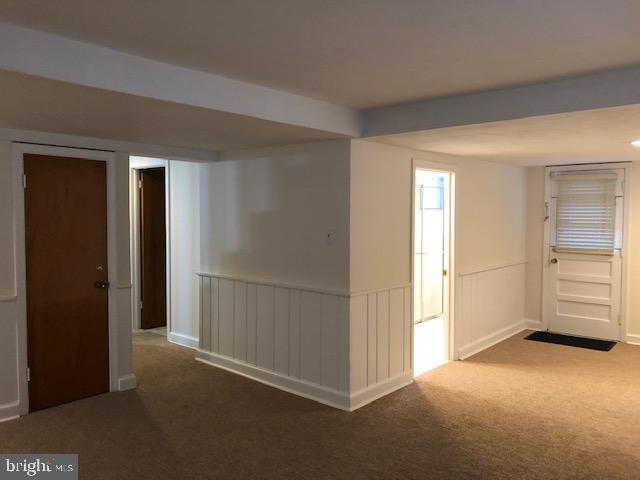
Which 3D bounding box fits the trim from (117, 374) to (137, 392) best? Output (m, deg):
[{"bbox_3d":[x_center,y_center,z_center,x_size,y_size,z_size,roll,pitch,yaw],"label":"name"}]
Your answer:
[{"bbox_3d":[-1.671,1.234,4.464,0.030,0.110,0.140,3,4,42],"label":"trim"}]

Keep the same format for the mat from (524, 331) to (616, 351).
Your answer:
[{"bbox_3d":[3.006,1.205,6.236,0.910,0.015,0.510,3,4,38],"label":"mat"}]

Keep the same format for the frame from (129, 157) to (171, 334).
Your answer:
[{"bbox_3d":[-2.062,0.109,6.367,0.930,2.140,0.120,3,4,42],"label":"frame"}]

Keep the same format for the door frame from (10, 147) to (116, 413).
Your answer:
[{"bbox_3d":[-2.015,0.288,4.139,0.120,2.030,0.770,3,4,42],"label":"door frame"}]

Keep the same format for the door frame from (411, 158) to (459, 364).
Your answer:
[{"bbox_3d":[1.086,0.278,4.956,0.120,1.990,0.890,3,4,42],"label":"door frame"}]

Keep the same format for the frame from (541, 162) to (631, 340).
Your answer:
[{"bbox_3d":[3.272,0.141,6.379,0.980,2.130,0.120,3,4,42],"label":"frame"}]

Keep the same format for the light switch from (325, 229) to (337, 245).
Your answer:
[{"bbox_3d":[0.085,-0.022,4.078,0.095,0.120,0.012,3,4,42],"label":"light switch"}]

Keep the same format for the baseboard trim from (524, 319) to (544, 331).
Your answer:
[{"bbox_3d":[2.803,1.120,6.782,0.180,0.120,0.030,3,4,42],"label":"baseboard trim"}]

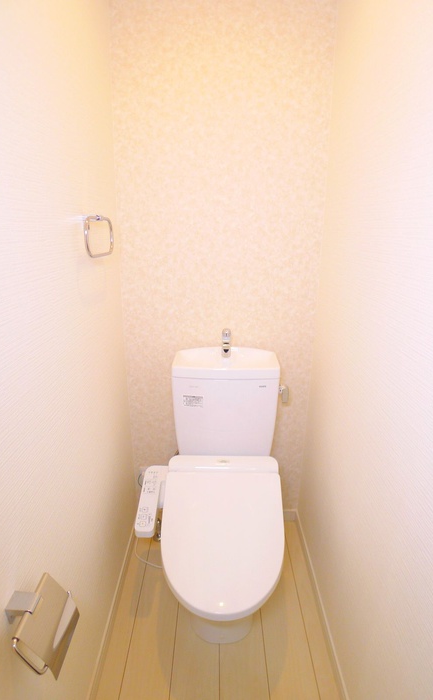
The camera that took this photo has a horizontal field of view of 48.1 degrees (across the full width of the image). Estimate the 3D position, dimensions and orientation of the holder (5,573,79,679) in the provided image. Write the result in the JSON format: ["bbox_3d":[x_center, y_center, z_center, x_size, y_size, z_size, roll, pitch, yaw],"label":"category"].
[{"bbox_3d":[-0.316,0.492,0.865,0.099,0.104,0.156,0,17,0],"label":"holder"}]

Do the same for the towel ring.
[{"bbox_3d":[-0.333,-0.312,1.337,0.052,0.116,0.203,0,17,0],"label":"towel ring"}]

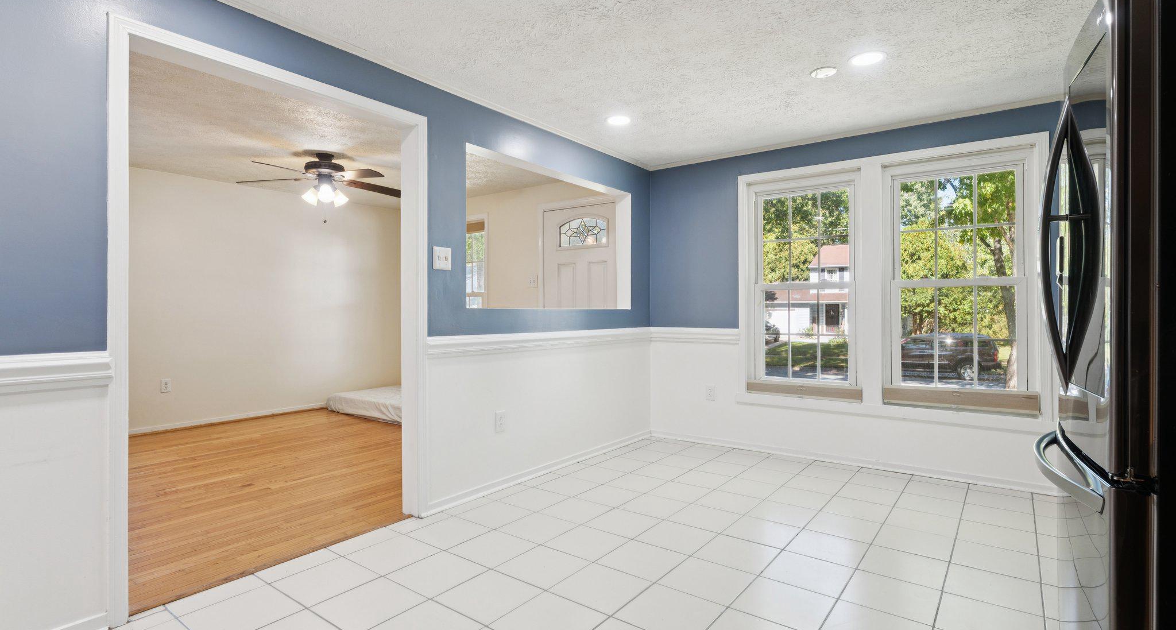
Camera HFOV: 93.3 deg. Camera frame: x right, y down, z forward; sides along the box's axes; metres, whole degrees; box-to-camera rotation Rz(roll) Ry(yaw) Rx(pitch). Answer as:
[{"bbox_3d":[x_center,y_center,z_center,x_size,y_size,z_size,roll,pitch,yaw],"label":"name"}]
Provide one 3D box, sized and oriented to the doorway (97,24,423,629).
[{"bbox_3d":[-1.286,0.013,2.449,0.140,2.091,1.305,0,0,37],"label":"doorway"}]

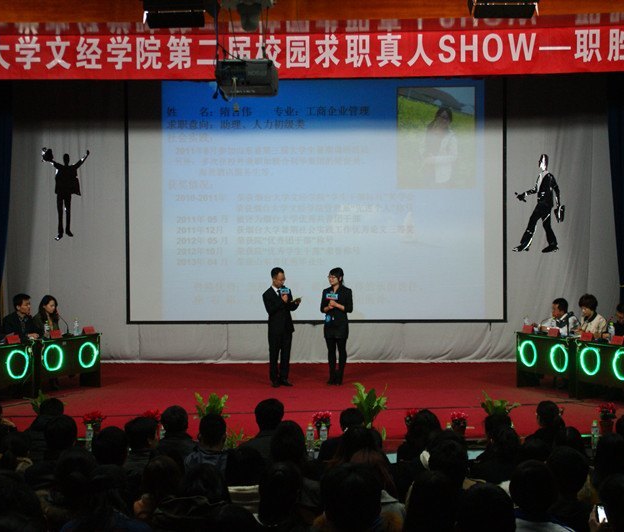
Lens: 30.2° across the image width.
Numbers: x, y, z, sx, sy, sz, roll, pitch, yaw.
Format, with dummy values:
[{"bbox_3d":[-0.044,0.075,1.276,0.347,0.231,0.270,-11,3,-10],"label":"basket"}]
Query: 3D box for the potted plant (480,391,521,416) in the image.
[{"bbox_3d":[1.975,1.541,12.100,0.420,0.520,0.400,0,1,0],"label":"potted plant"}]

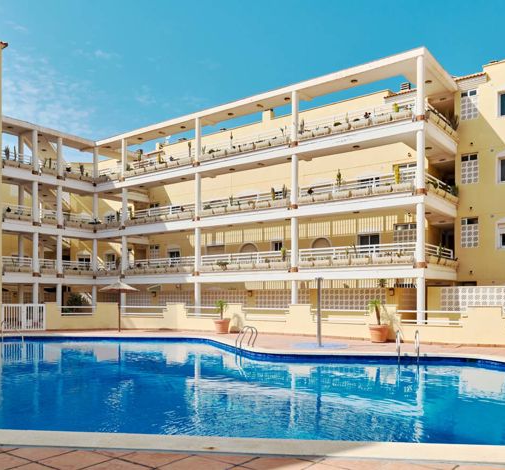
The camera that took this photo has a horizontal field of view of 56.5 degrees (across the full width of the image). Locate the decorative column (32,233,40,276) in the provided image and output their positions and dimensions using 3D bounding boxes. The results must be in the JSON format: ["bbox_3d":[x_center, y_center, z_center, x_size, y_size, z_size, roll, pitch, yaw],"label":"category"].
[{"bbox_3d":[-12.041,1.087,26.200,0.340,2.400,0.340,-3,-5,41],"label":"decorative column"}]

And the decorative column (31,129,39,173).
[{"bbox_3d":[-11.923,-4.556,25.800,0.360,2.450,0.360,-3,-4,44],"label":"decorative column"}]

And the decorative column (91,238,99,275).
[{"bbox_3d":[-10.051,1.431,29.900,0.350,2.417,0.350,-5,-8,34],"label":"decorative column"}]

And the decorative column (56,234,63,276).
[{"bbox_3d":[-11.517,1.223,28.047,0.350,2.506,0.350,-4,-8,34],"label":"decorative column"}]

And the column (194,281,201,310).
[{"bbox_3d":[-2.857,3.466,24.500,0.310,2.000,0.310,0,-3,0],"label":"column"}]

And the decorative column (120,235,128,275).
[{"bbox_3d":[-7.505,1.233,27.600,0.350,2.350,0.350,-2,-4,35],"label":"decorative column"}]

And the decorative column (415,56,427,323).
[{"bbox_3d":[6.363,-1.610,17.800,0.370,10.400,0.370,-2,-4,35],"label":"decorative column"}]

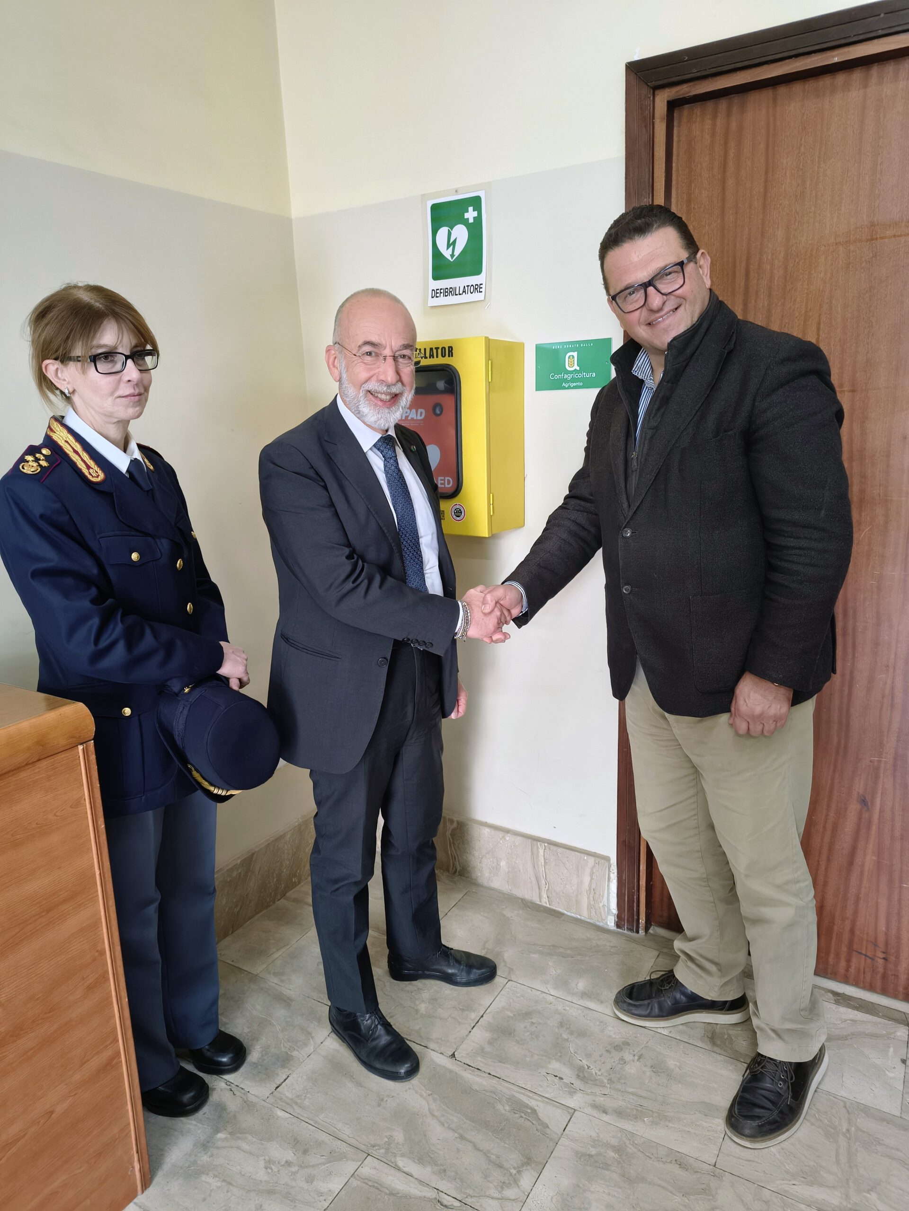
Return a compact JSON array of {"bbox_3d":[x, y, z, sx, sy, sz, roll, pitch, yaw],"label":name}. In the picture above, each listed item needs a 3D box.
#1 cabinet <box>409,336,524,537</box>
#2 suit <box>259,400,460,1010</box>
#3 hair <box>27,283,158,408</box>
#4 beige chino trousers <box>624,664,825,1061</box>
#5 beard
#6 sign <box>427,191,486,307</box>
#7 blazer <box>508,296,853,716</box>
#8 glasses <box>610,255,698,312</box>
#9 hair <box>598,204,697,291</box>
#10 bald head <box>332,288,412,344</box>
[{"bbox_3d":[-0.034,-0.440,2.222,0.385,0.480,0.205,6,16,31],"label":"cabinet"},{"bbox_3d":[-0.131,0.265,1.828,0.470,1.400,0.530,8,17,35],"label":"suit"},{"bbox_3d":[-0.675,-0.486,1.555,0.230,0.220,0.195,5,15,27],"label":"hair"},{"bbox_3d":[0.591,0.505,1.783,0.385,0.980,0.407,-8,15,-22],"label":"beige chino trousers"},{"bbox_3d":[-0.147,-0.391,1.560,0.145,0.135,0.115,-9,15,-27],"label":"beard"},{"bbox_3d":[0.002,-0.926,2.189,0.172,0.259,0.010,6,16,31],"label":"sign"},{"bbox_3d":[0.420,-0.176,1.567,0.570,0.780,0.560,-9,15,-26],"label":"blazer"},{"bbox_3d":[0.356,-0.581,1.500,0.145,0.050,0.145,-21,14,27],"label":"glasses"},{"bbox_3d":[0.358,-0.652,1.540,0.170,0.155,0.200,-21,14,27],"label":"hair"},{"bbox_3d":[-0.157,-0.538,1.610,0.160,0.125,0.190,-9,15,-27],"label":"bald head"}]

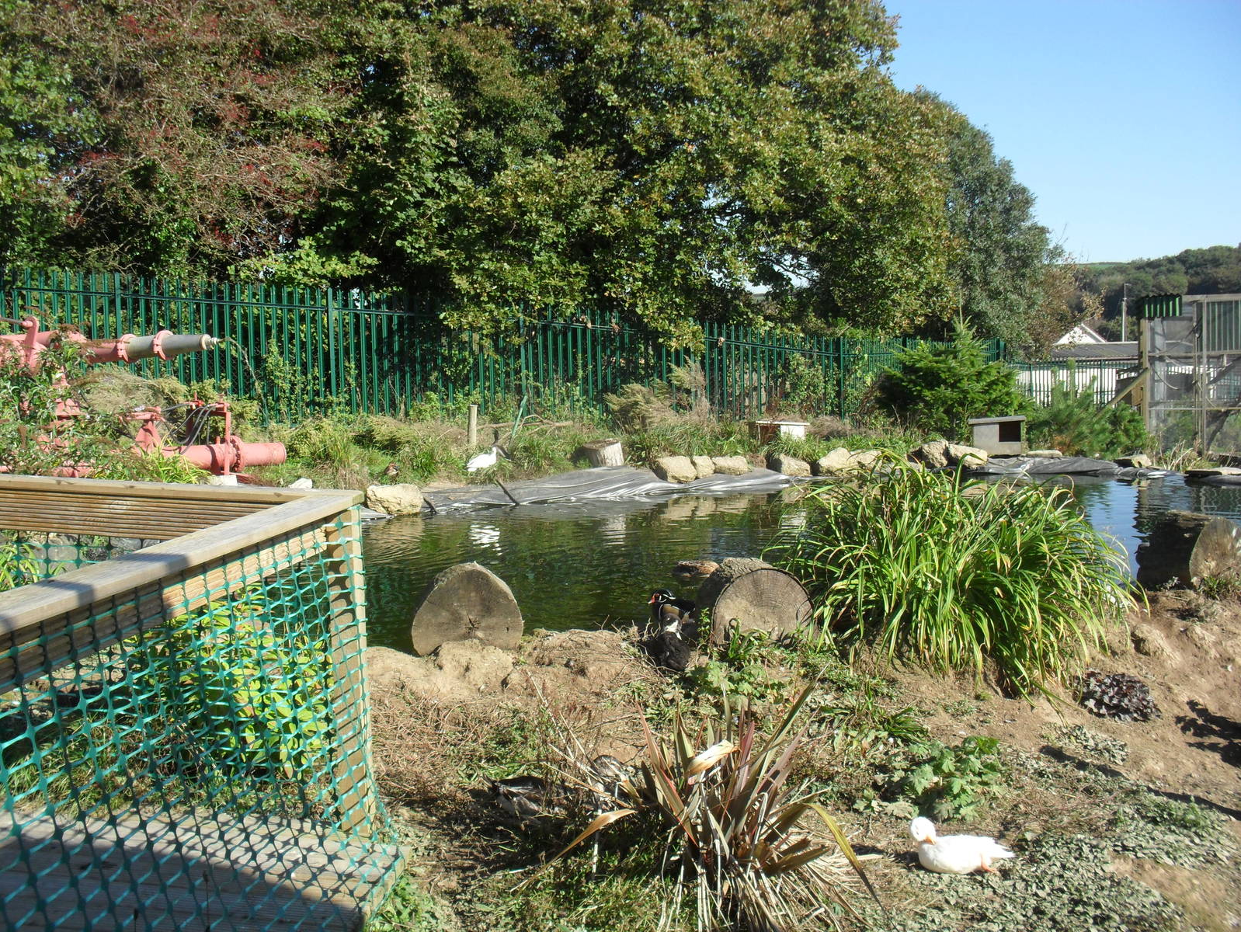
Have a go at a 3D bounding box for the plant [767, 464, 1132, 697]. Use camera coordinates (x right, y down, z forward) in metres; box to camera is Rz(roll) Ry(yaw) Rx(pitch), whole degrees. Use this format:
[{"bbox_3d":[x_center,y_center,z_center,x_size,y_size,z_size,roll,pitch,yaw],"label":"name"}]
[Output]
[{"bbox_3d":[1.477,0.500,5.750,1.520,0.950,1.200,0,5,0],"label":"plant"}]

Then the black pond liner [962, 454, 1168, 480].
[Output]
[{"bbox_3d":[5.965,0.019,16.800,2.550,0.260,0.950,0,4,21],"label":"black pond liner"}]

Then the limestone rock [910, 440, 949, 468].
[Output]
[{"bbox_3d":[4.356,-0.164,17.700,0.530,0.380,0.420,-1,3,11],"label":"limestone rock"}]

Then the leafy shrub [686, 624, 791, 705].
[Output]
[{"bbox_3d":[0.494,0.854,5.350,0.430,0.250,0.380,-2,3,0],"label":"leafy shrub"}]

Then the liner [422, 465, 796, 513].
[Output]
[{"bbox_3d":[-0.122,0.153,13.700,4.500,0.350,1.200,-3,6,-30],"label":"liner"}]

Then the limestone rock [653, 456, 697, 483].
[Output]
[{"bbox_3d":[0.692,0.043,16.000,0.550,0.340,0.420,-1,4,0],"label":"limestone rock"}]

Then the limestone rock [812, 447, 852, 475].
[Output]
[{"bbox_3d":[2.756,-0.063,16.400,0.500,0.350,0.400,-1,4,0],"label":"limestone rock"}]

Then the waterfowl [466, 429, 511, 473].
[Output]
[{"bbox_3d":[-1.629,-0.180,15.500,0.540,0.520,0.260,-1,3,12],"label":"waterfowl"}]

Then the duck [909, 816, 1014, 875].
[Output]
[{"bbox_3d":[1.116,1.243,4.120,0.340,0.185,0.155,-1,5,-9],"label":"duck"}]

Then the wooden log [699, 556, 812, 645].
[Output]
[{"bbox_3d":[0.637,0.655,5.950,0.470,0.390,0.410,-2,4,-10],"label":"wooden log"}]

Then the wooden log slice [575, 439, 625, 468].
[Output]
[{"bbox_3d":[-0.232,-0.155,15.400,0.520,0.290,0.490,-8,10,0],"label":"wooden log slice"}]

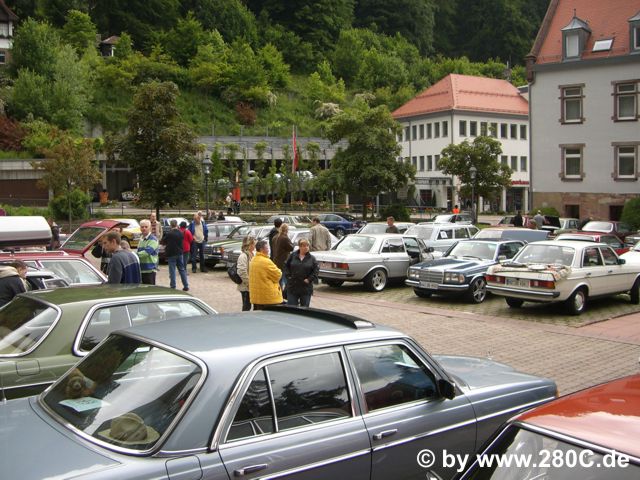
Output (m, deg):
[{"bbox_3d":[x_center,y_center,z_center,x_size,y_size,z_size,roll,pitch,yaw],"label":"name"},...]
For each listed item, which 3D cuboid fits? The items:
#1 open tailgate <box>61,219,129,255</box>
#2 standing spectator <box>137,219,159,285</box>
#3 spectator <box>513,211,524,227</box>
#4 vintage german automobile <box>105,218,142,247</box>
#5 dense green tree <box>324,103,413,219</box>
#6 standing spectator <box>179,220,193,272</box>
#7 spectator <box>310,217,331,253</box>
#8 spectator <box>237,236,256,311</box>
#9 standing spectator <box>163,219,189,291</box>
[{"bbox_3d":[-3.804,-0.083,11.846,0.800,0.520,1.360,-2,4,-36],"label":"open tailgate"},{"bbox_3d":[-3.223,0.530,13.157,0.520,1.820,0.360,3,4,36],"label":"standing spectator"},{"bbox_3d":[9.741,-0.556,34.555,0.500,1.750,0.330,1,4,11],"label":"spectator"},{"bbox_3d":[-9.900,-0.338,35.232,4.500,1.420,1.760,3,5,43],"label":"vintage german automobile"},{"bbox_3d":[3.244,-5.251,47.000,5.800,7.800,5.800,0,3,0],"label":"dense green tree"},{"bbox_3d":[-3.814,0.308,19.651,0.480,1.640,0.320,0,4,-6],"label":"standing spectator"},{"bbox_3d":[0.022,0.286,20.058,0.580,1.830,0.360,-1,4,-17],"label":"spectator"},{"bbox_3d":[-1.150,0.769,11.300,0.380,1.660,0.500,0,3,6],"label":"spectator"},{"bbox_3d":[-3.588,0.372,17.655,0.580,1.760,0.380,0,4,0],"label":"standing spectator"}]

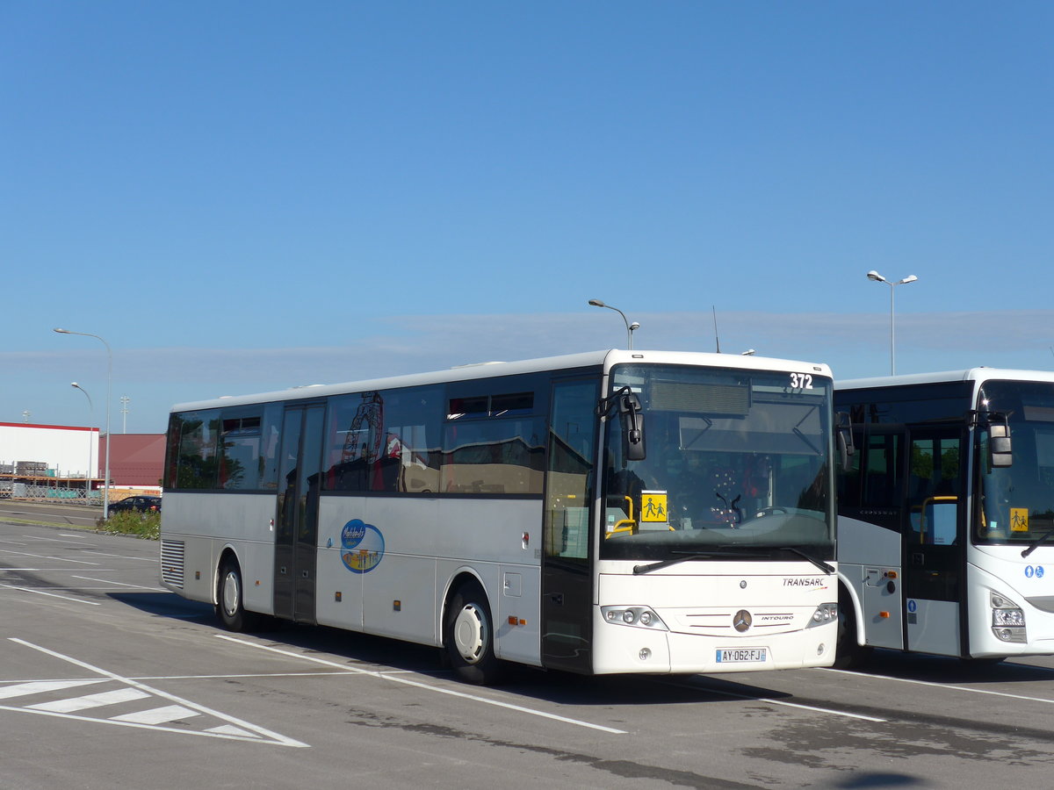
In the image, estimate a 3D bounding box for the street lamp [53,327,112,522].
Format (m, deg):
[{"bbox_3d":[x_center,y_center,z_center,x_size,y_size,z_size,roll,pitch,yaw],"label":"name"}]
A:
[{"bbox_3d":[-20.896,1.540,84.310,2.550,9.416,0.320,2,-3,-21],"label":"street lamp"}]

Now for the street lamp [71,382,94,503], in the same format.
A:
[{"bbox_3d":[-34.546,3.804,139.448,1.520,9.800,0.350,2,-4,-24],"label":"street lamp"}]

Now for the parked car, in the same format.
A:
[{"bbox_3d":[-24.341,7.080,112.000,4.250,1.470,1.780,-1,-4,25],"label":"parked car"}]

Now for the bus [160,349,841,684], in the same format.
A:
[{"bbox_3d":[-1.209,1.400,21.070,2.550,3.170,12.870,3,-4,-28],"label":"bus"}]

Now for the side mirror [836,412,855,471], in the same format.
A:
[{"bbox_3d":[2.866,0.415,16.150,0.200,0.530,0.230,-2,-4,42],"label":"side mirror"}]

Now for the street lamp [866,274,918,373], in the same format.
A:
[{"bbox_3d":[11.515,0.655,56.739,1.860,9.156,0.350,3,-4,-28],"label":"street lamp"}]

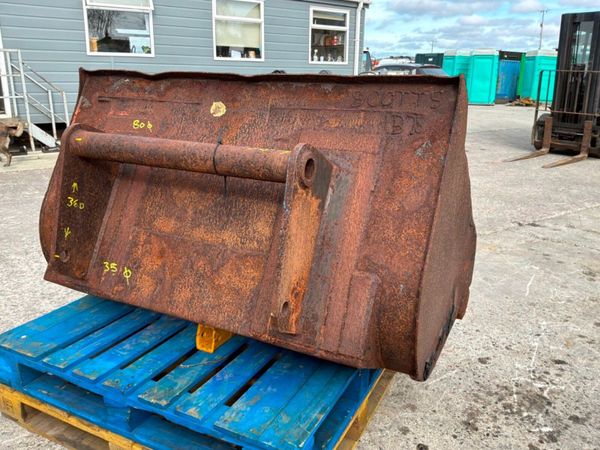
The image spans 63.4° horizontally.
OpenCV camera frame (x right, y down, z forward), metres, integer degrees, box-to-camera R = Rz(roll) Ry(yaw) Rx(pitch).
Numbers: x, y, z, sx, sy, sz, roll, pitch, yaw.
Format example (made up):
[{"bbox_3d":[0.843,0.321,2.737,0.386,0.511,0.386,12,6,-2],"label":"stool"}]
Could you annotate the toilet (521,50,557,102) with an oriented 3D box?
[{"bbox_3d":[10.697,-6.539,21.514,1.100,2.300,1.100,0,17,-2],"label":"toilet"}]

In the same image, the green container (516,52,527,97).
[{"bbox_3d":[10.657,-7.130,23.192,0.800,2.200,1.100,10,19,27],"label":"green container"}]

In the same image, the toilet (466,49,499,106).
[{"bbox_3d":[7.954,-6.446,21.152,1.100,2.300,1.100,9,19,24],"label":"toilet"}]

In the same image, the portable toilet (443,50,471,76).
[{"bbox_3d":[7.361,-6.839,22.454,1.100,2.300,1.100,-2,17,-9],"label":"portable toilet"}]

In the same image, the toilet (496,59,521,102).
[{"bbox_3d":[9.420,-6.505,22.000,0.920,1.950,0.950,9,19,24],"label":"toilet"}]

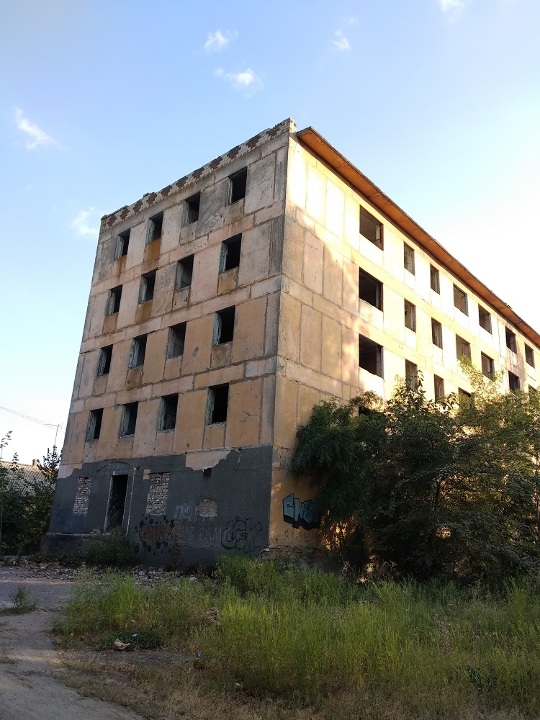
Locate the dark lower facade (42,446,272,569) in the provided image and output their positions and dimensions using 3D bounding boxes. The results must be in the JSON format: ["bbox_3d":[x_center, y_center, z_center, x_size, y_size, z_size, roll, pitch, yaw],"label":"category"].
[{"bbox_3d":[-4.672,5.412,19.765,12.784,3.774,0.350,-12,-23,40],"label":"dark lower facade"}]

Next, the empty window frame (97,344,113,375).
[{"bbox_3d":[-7.194,0.079,23.962,0.952,1.326,0.250,-12,-23,40],"label":"empty window frame"}]

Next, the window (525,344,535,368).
[{"bbox_3d":[18.206,-0.255,38.096,0.250,1.377,1.853,-12,-23,40],"label":"window"}]

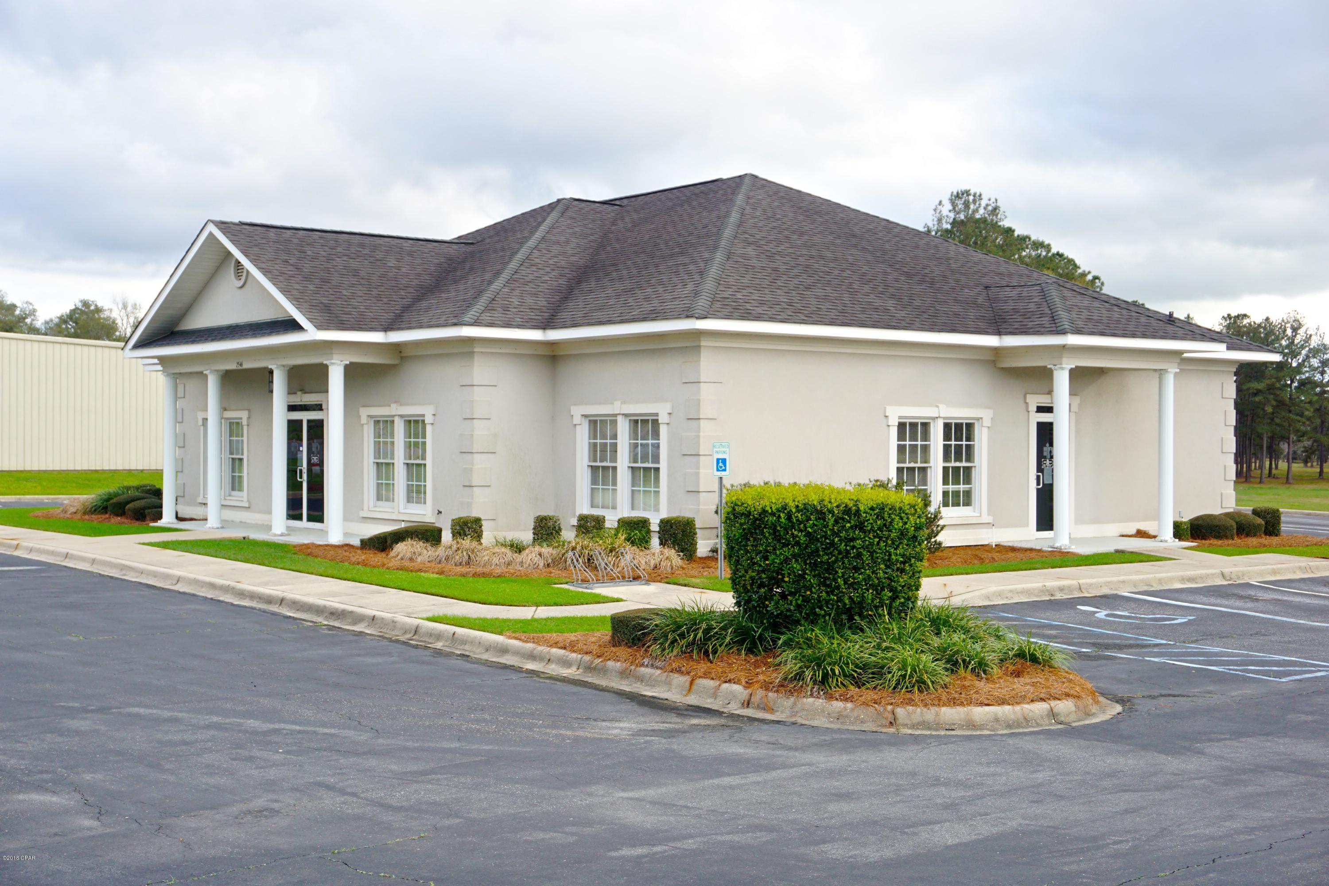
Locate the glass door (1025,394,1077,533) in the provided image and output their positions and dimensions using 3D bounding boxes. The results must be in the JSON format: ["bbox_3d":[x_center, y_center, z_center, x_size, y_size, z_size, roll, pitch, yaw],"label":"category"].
[{"bbox_3d":[6.909,0.422,28.254,1.380,2.520,0.130,0,0,-38],"label":"glass door"}]

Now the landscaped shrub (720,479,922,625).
[{"bbox_3d":[1.638,1.169,16.100,1.930,1.400,1.700,0,0,6],"label":"landscaped shrub"}]

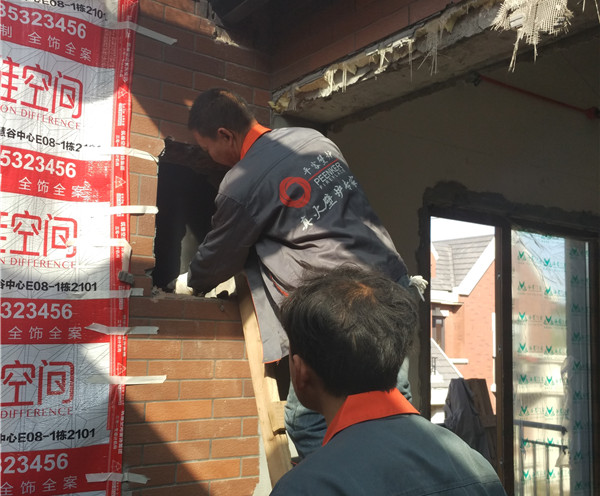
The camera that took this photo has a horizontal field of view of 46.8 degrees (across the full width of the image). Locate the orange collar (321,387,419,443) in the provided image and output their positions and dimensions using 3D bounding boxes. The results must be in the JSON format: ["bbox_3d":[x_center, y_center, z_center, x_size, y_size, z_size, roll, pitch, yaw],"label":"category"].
[{"bbox_3d":[0.100,0.253,1.020,0.160,0.090,0.145,7,-9,-40],"label":"orange collar"}]

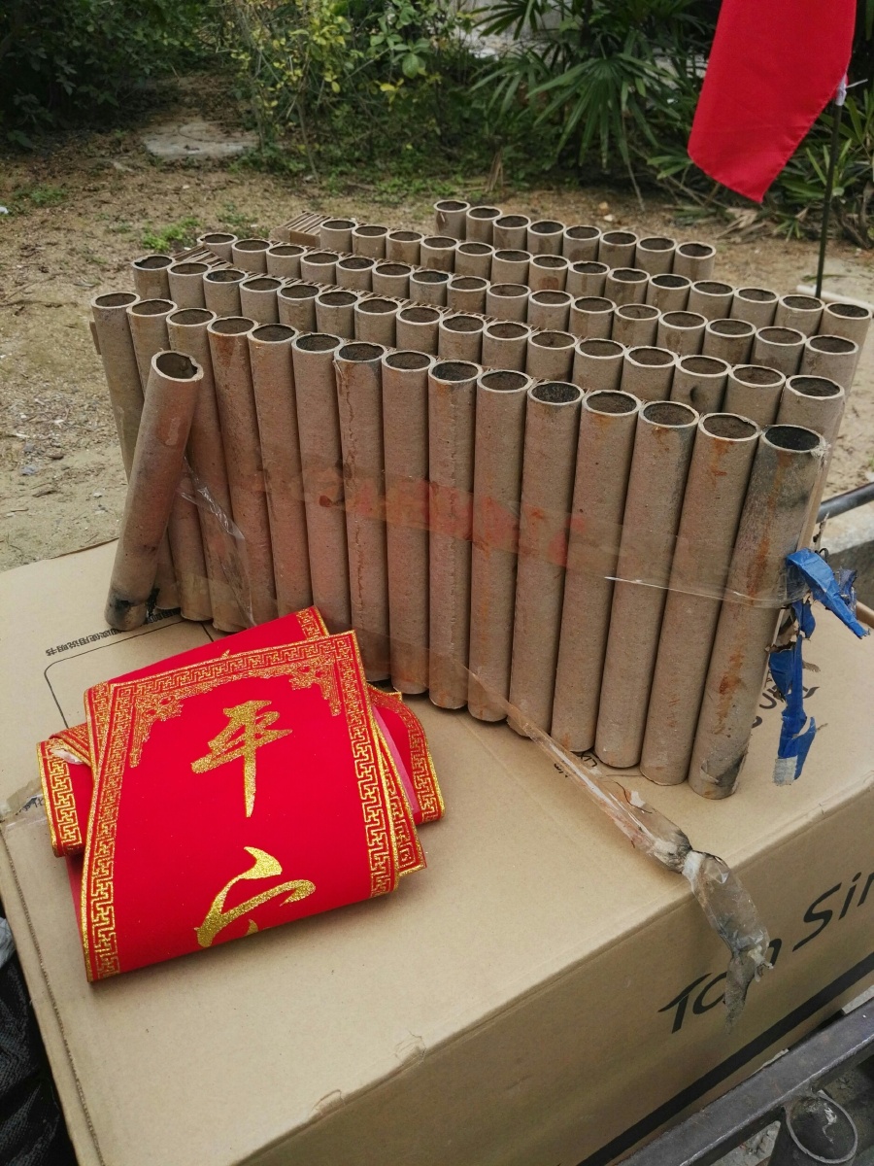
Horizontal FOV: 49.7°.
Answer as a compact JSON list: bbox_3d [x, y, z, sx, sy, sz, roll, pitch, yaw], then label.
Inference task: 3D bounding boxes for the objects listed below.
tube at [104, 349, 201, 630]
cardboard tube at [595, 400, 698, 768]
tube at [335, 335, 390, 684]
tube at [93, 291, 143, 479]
[{"bbox_3d":[-0.239,-0.064,0.781,0.036,0.286,0.036,34,42,6],"label":"tube"},{"bbox_3d":[0.145,0.015,0.671,0.036,0.294,0.036,16,39,21],"label":"cardboard tube"},{"bbox_3d":[-0.056,-0.044,0.749,0.036,0.294,0.036,1,36,-1],"label":"tube"},{"bbox_3d":[-0.257,-0.103,0.826,0.036,0.294,0.036,18,39,19],"label":"tube"}]

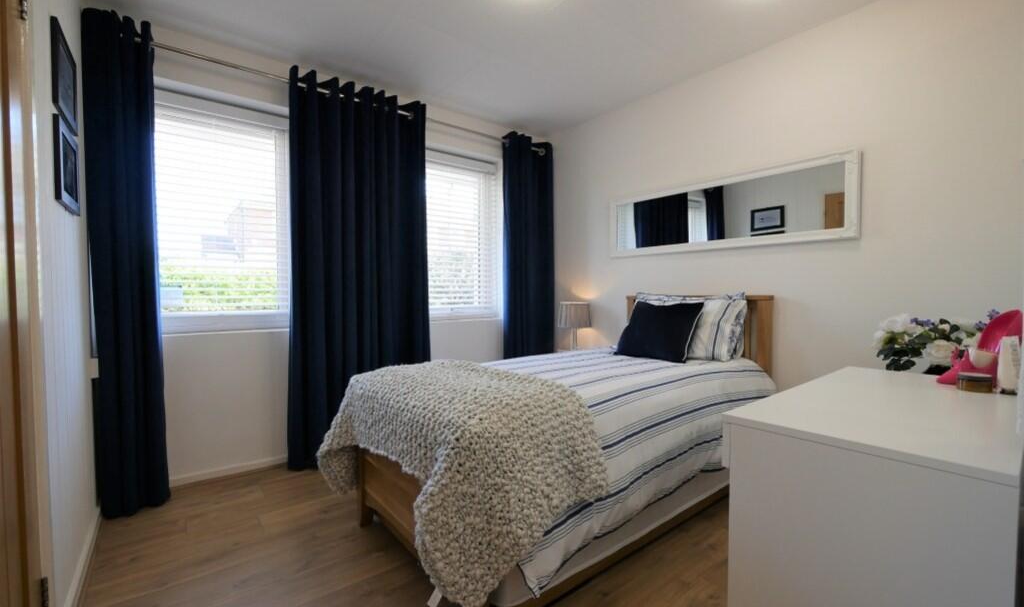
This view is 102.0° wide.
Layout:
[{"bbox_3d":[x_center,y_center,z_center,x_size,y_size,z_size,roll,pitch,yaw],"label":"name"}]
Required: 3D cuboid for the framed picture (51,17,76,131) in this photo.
[{"bbox_3d":[-1.589,-0.782,1.477,0.021,0.278,0.380,-2,2,-40],"label":"framed picture"}]

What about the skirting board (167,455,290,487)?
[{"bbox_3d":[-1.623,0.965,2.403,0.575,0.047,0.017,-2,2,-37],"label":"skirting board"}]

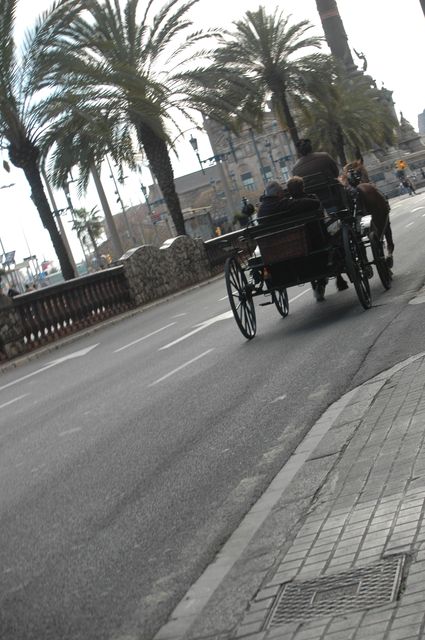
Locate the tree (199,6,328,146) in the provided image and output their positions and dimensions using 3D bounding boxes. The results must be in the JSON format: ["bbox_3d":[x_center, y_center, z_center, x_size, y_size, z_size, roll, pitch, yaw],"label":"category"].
[{"bbox_3d":[4.385,-11.092,57.076,6.600,13.240,6.600,-16,4,18],"label":"tree"}]

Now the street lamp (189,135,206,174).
[{"bbox_3d":[-0.032,-6.670,55.945,0.700,7.534,0.700,-16,4,18],"label":"street lamp"}]

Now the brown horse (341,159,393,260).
[{"bbox_3d":[2.651,-1.724,16.777,0.650,1.950,2.400,-15,4,21],"label":"brown horse"}]

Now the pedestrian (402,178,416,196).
[{"bbox_3d":[18.493,-12.438,95.000,0.500,1.720,0.600,-16,4,18],"label":"pedestrian"}]

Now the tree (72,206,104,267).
[{"bbox_3d":[-13.330,-7.960,113.547,3.255,9.775,3.255,-16,4,18],"label":"tree"}]

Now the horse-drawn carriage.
[{"bbox_3d":[1.202,-0.978,13.317,1.700,1.860,2.950,-15,4,21],"label":"horse-drawn carriage"}]

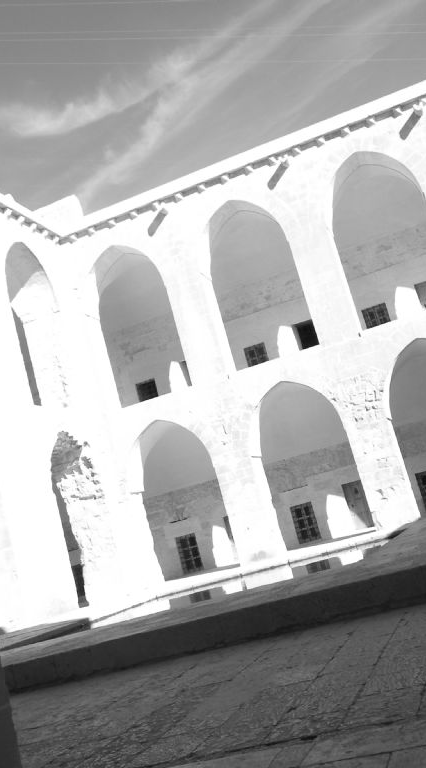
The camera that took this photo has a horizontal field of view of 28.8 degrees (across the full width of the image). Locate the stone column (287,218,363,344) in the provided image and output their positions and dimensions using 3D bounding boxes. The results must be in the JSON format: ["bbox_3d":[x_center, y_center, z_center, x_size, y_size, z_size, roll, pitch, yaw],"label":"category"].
[{"bbox_3d":[2.655,-2.316,19.668,0.960,2.720,0.740,-18,-11,16],"label":"stone column"}]

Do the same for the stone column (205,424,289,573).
[{"bbox_3d":[0.848,2.775,19.734,0.980,3.100,0.740,-18,-11,16],"label":"stone column"}]

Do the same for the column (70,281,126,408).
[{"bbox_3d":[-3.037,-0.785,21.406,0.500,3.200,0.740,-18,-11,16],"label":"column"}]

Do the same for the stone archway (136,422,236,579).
[{"bbox_3d":[-0.749,2.791,20.266,2.250,3.950,0.740,-18,-11,16],"label":"stone archway"}]

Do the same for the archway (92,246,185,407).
[{"bbox_3d":[-1.936,-1.570,21.121,2.270,4.050,0.740,-18,-11,16],"label":"archway"}]

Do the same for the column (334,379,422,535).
[{"bbox_3d":[3.807,1.753,18.855,0.980,3.230,0.740,-18,-11,16],"label":"column"}]

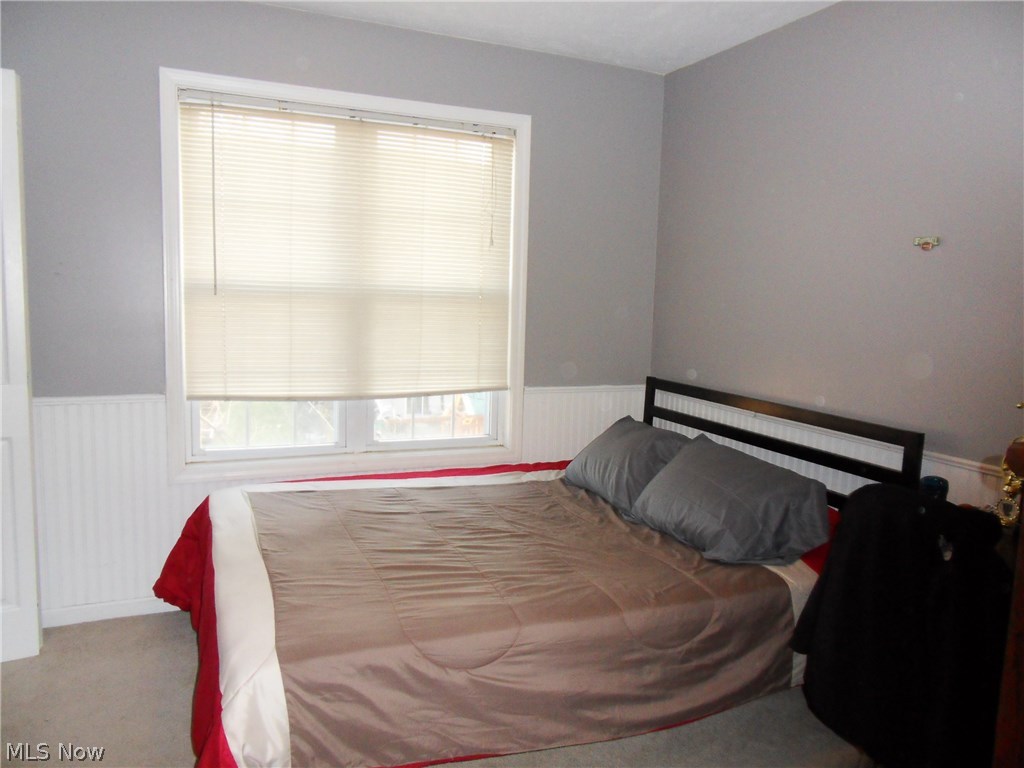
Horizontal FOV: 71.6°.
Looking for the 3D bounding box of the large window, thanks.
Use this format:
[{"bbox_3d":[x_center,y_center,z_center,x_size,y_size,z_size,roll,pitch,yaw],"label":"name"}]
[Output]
[{"bbox_3d":[-0.665,-0.423,3.134,1.558,1.627,0.100,-1,7,-23],"label":"large window"}]

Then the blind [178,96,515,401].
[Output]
[{"bbox_3d":[-0.660,-0.557,3.104,1.418,1.218,0.050,-1,7,-23],"label":"blind"}]

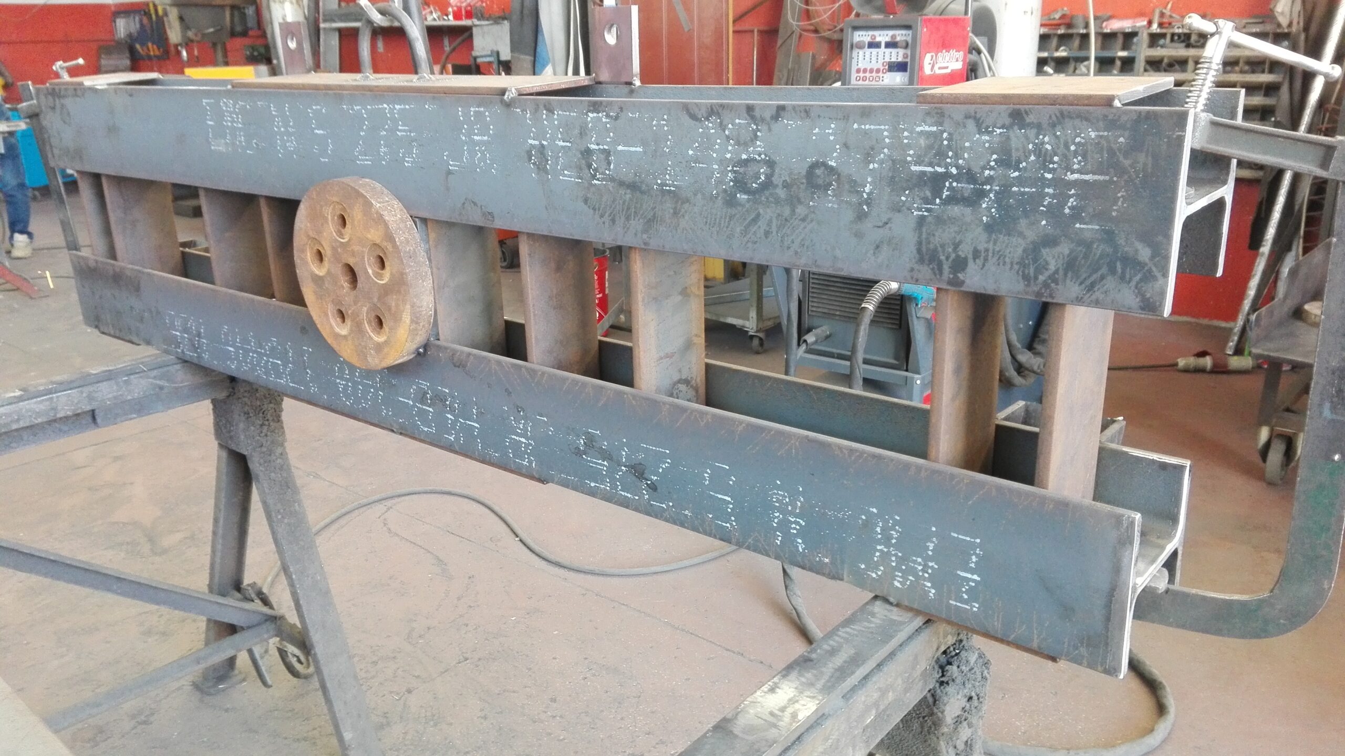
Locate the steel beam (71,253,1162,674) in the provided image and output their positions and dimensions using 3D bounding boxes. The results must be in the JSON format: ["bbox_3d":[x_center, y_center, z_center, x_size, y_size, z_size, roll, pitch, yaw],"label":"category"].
[{"bbox_3d":[-0.362,-0.024,1.356,1.920,0.140,0.142,13,24,37],"label":"steel beam"}]

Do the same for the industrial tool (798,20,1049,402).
[{"bbox_3d":[0.807,-0.561,3.228,0.480,1.215,0.950,12,24,34],"label":"industrial tool"}]

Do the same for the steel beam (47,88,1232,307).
[{"bbox_3d":[-0.365,-0.300,1.252,1.905,0.140,0.142,13,24,37],"label":"steel beam"}]

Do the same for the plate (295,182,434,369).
[{"bbox_3d":[-0.394,-0.130,1.221,0.241,0.241,0.037,13,24,37],"label":"plate"}]

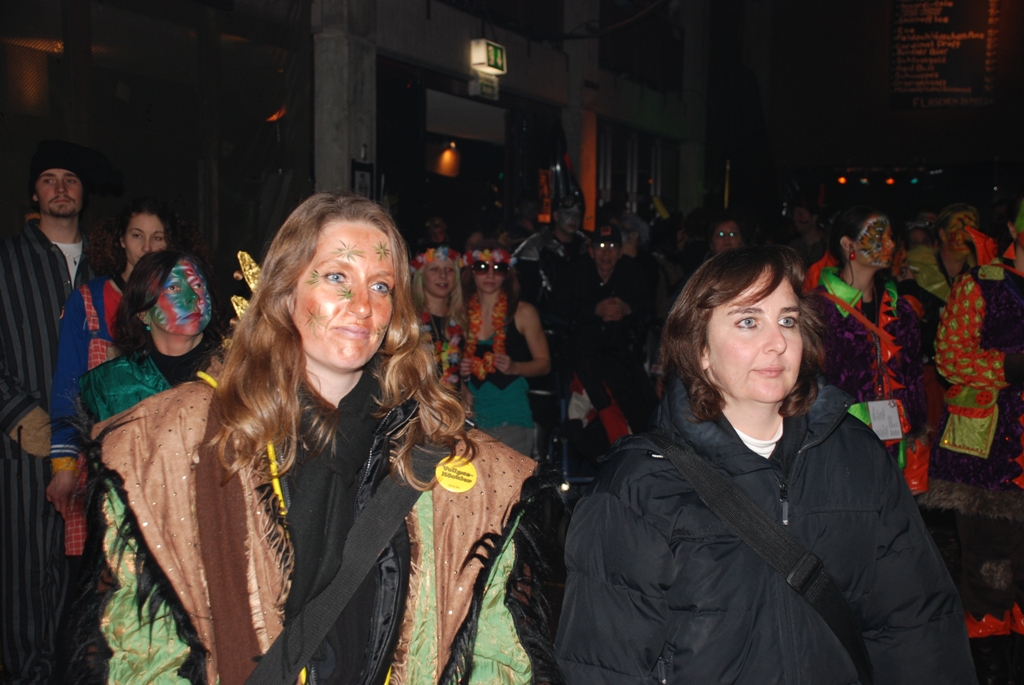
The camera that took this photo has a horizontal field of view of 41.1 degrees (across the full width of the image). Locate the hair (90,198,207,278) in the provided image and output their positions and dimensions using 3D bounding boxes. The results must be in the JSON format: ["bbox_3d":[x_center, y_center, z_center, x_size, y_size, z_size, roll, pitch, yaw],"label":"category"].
[{"bbox_3d":[-1.099,-0.313,4.130,0.350,0.260,0.260,-1,4,-24],"label":"hair"}]

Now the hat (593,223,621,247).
[{"bbox_3d":[0.579,-0.648,8.200,0.175,0.145,0.215,1,3,3],"label":"hat"}]

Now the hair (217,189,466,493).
[{"bbox_3d":[-0.230,-0.003,1.840,0.335,0.385,0.270,-1,4,-25],"label":"hair"}]

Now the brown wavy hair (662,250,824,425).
[{"bbox_3d":[0.329,-0.013,1.950,0.225,0.255,0.235,-1,4,-24],"label":"brown wavy hair"}]

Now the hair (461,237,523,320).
[{"bbox_3d":[-0.095,-0.284,6.060,0.255,0.350,0.220,1,3,2],"label":"hair"}]

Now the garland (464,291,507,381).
[{"bbox_3d":[-0.115,-0.030,5.950,0.190,0.390,0.220,0,3,0],"label":"garland"}]

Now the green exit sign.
[{"bbox_3d":[-0.143,-1.735,8.300,0.100,0.170,0.300,2,4,24],"label":"green exit sign"}]

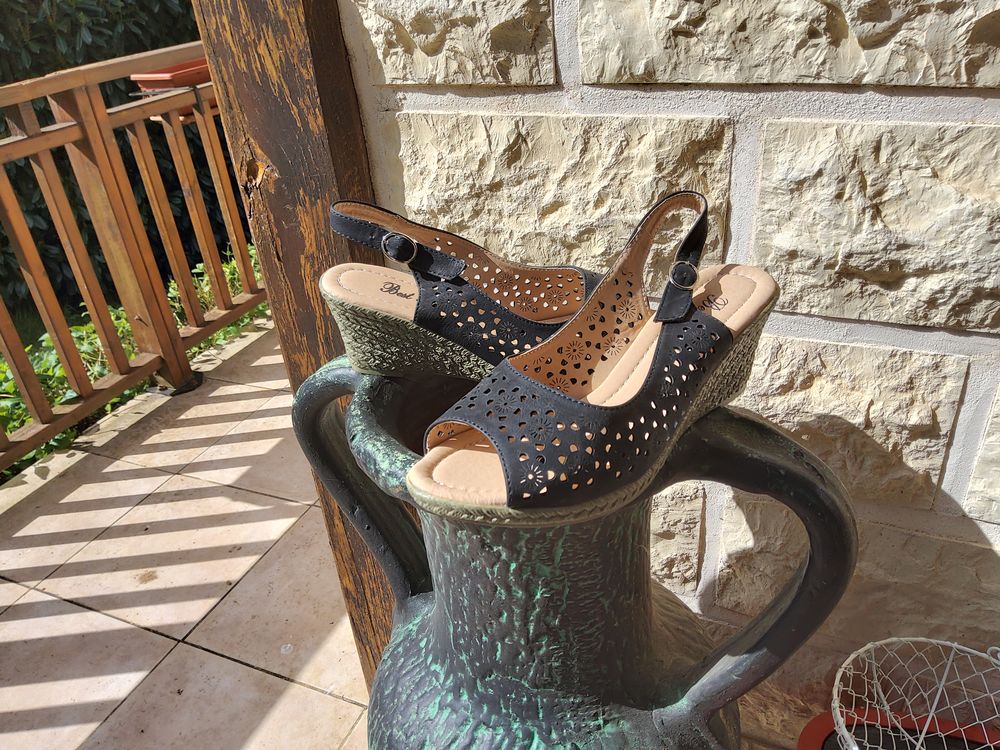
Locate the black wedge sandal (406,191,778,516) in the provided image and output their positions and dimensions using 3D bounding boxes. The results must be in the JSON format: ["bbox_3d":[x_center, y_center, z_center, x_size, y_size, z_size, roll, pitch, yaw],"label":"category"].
[{"bbox_3d":[0.059,-0.020,0.373,0.238,0.119,0.090,-22,34,-30],"label":"black wedge sandal"}]

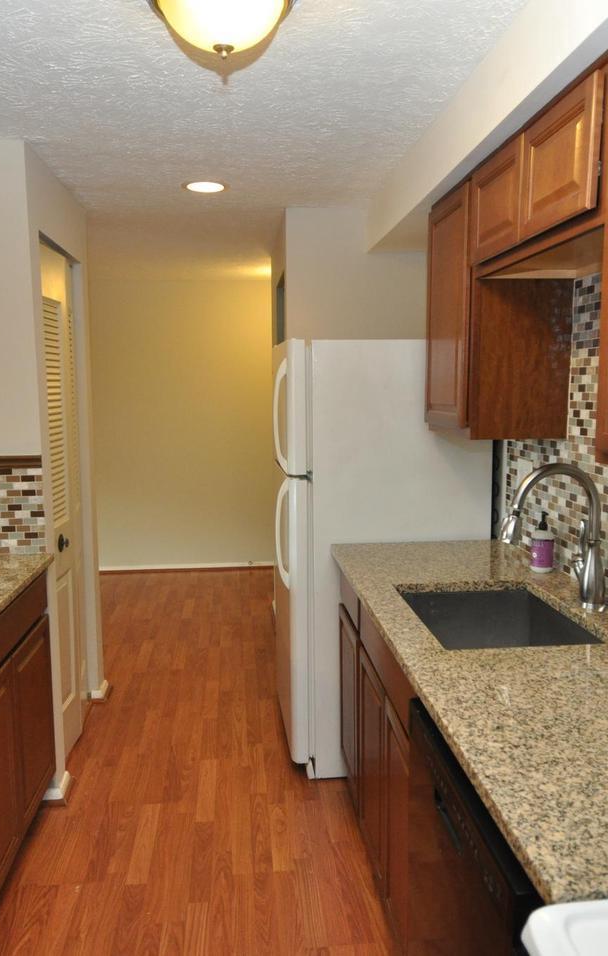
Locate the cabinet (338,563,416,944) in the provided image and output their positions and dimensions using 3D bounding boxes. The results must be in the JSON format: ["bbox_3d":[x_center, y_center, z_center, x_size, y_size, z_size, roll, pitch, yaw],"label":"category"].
[{"bbox_3d":[0.489,0.774,2.156,0.625,0.882,1.090,-1,7,-6],"label":"cabinet"}]

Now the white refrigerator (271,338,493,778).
[{"bbox_3d":[0.266,0.281,3.019,0.810,1.649,0.730,-1,7,-6],"label":"white refrigerator"}]

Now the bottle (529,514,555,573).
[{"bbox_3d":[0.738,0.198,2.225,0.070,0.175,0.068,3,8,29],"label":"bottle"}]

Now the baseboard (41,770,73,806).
[{"bbox_3d":[-0.906,1.133,2.670,0.082,0.069,0.190,-1,7,-6],"label":"baseboard"}]

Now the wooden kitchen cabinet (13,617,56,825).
[{"bbox_3d":[-1.143,0.784,2.298,0.575,0.570,0.430,-1,7,-6],"label":"wooden kitchen cabinet"}]

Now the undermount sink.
[{"bbox_3d":[0.477,0.453,1.841,0.405,0.200,0.530,-1,7,-6],"label":"undermount sink"}]

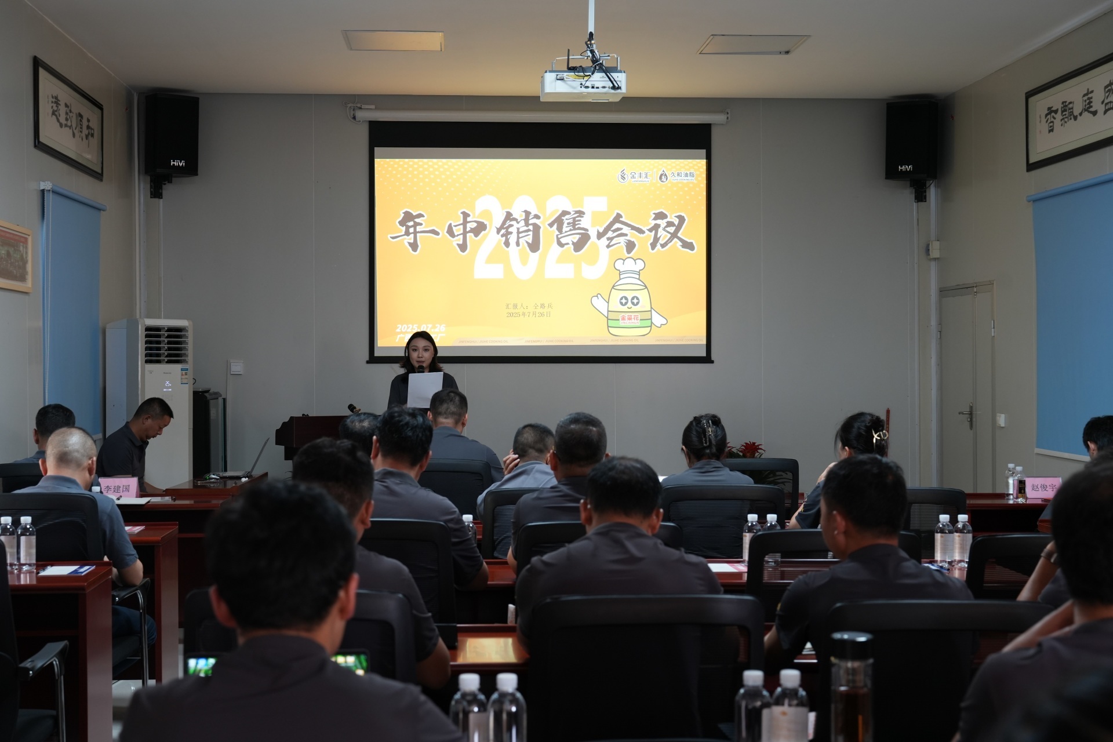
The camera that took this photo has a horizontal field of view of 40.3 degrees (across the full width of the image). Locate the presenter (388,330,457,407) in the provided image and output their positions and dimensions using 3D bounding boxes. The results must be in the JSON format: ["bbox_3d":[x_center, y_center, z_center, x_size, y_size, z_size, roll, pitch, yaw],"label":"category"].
[{"bbox_3d":[-0.777,0.580,8.902,0.470,1.628,0.360,0,0,-4],"label":"presenter"}]

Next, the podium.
[{"bbox_3d":[-1.351,0.835,9.495,0.740,1.110,0.480,0,1,-24],"label":"podium"}]

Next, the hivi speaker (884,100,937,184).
[{"bbox_3d":[2.670,-1.730,11.413,0.320,0.570,0.330,0,6,25],"label":"hivi speaker"}]

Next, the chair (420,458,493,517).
[{"bbox_3d":[-0.527,0.917,7.258,0.580,0.990,0.600,0,0,-1],"label":"chair"}]

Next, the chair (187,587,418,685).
[{"bbox_3d":[-0.480,0.938,3.277,0.570,1.004,0.600,0,0,7],"label":"chair"}]

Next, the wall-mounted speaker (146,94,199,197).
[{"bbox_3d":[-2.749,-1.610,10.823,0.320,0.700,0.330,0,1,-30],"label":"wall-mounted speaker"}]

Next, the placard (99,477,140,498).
[{"bbox_3d":[-2.253,0.602,7.792,0.197,0.102,0.085,0,0,-4],"label":"placard"}]

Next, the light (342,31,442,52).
[{"bbox_3d":[-1.018,-2.084,9.533,0.612,0.040,0.595,0,0,-4],"label":"light"}]

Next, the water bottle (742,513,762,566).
[{"bbox_3d":[0.676,0.587,5.242,0.064,0.178,0.064,0,1,0],"label":"water bottle"}]

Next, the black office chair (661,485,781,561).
[{"bbox_3d":[0.613,0.927,5.965,0.580,0.985,0.580,0,1,-2],"label":"black office chair"}]

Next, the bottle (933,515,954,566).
[{"bbox_3d":[1.339,0.585,5.242,0.064,0.178,0.064,0,1,0],"label":"bottle"}]

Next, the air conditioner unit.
[{"bbox_3d":[-2.770,0.519,10.291,0.350,1.735,0.470,0,1,34],"label":"air conditioner unit"}]

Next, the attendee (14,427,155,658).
[{"bbox_3d":[-1.842,0.819,5.724,0.530,1.220,0.740,0,1,-2],"label":"attendee"}]

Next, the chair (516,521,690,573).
[{"bbox_3d":[0.105,0.937,4.596,0.580,0.990,0.600,0,0,-4],"label":"chair"}]

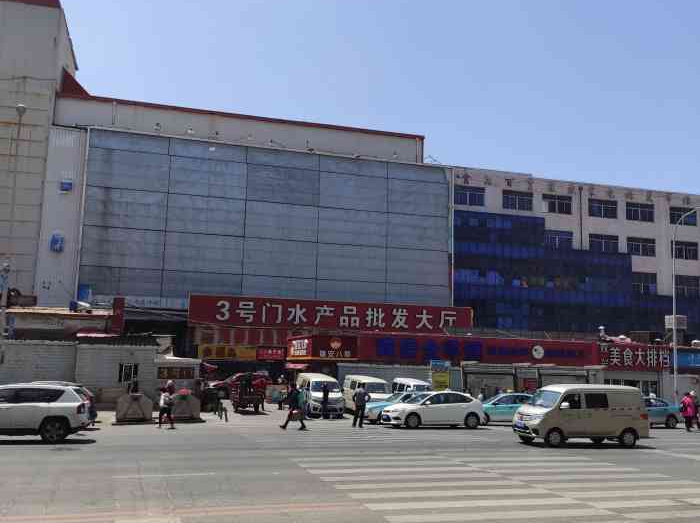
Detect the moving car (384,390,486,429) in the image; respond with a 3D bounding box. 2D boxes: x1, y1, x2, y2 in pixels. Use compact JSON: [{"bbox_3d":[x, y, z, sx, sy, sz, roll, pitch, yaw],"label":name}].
[{"bbox_3d":[3.617,6.288,29.999,4.413,1.473,1.805,4,-9,-18],"label":"moving car"}]

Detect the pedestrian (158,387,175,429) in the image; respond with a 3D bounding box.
[{"bbox_3d":[-6.831,5.452,26.274,0.500,1.580,0.500,4,-9,-16],"label":"pedestrian"}]

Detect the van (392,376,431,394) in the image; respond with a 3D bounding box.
[{"bbox_3d":[4.110,8.508,46.300,1.500,1.770,3.750,3,-9,-15],"label":"van"}]

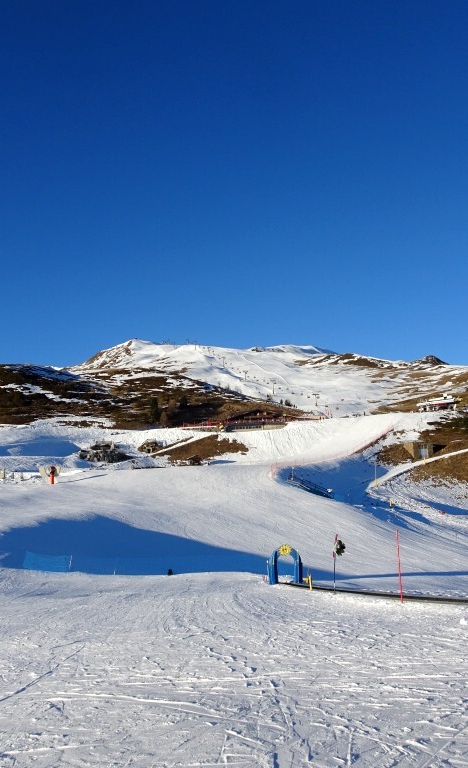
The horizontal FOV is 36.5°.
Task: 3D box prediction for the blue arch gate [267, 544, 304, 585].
[{"bbox_3d":[2.967,10.499,41.300,1.800,2.300,1.300,0,-10,-8],"label":"blue arch gate"}]

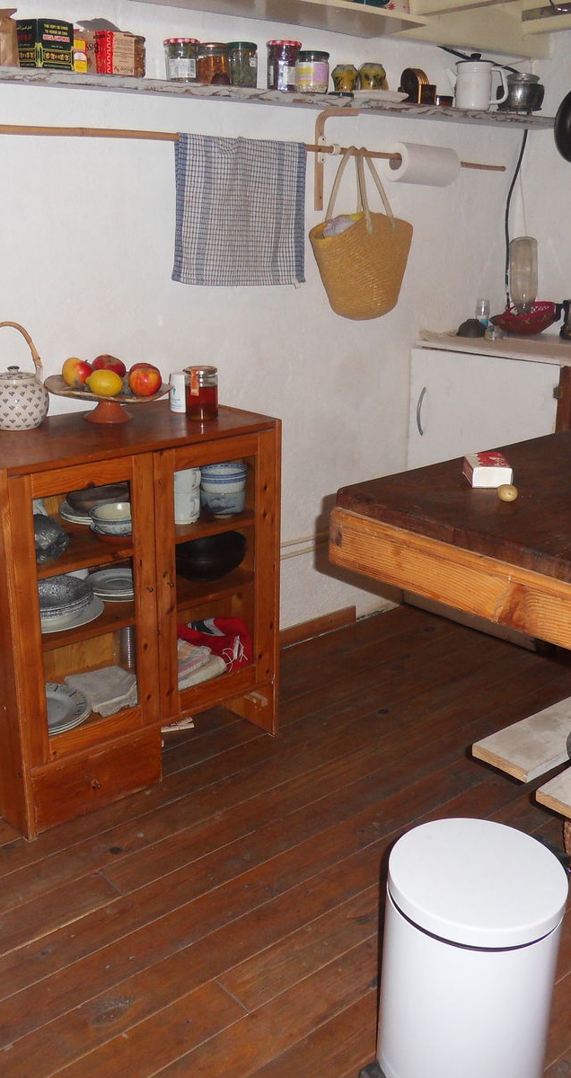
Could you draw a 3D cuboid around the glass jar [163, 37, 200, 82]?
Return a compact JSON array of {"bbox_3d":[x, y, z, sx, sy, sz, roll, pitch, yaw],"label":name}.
[{"bbox_3d":[-0.237,-1.101,2.291,0.083,0.095,0.083,-1,18,-6],"label":"glass jar"}]

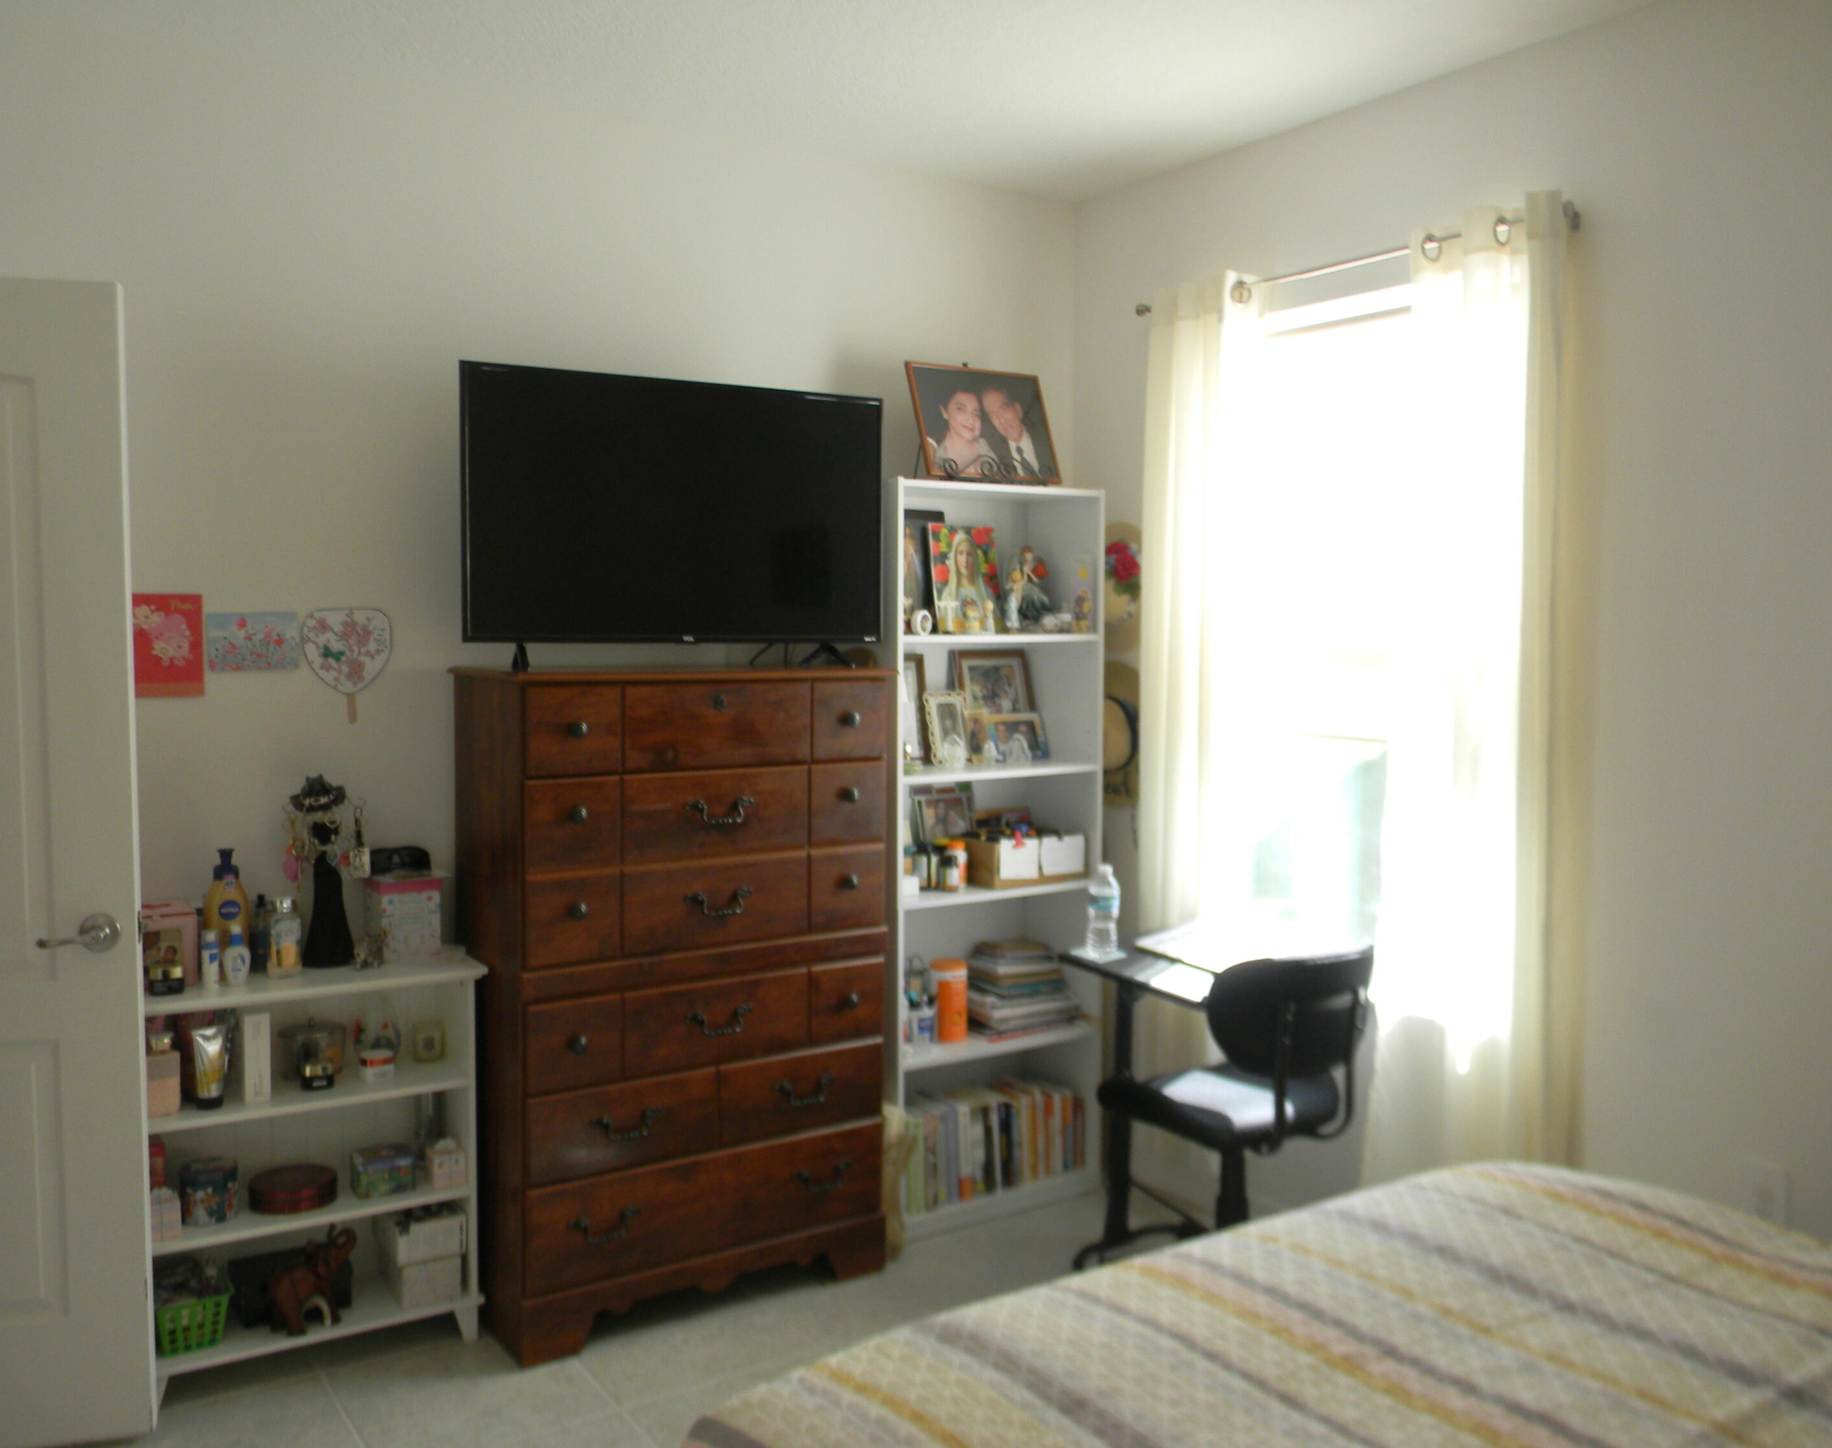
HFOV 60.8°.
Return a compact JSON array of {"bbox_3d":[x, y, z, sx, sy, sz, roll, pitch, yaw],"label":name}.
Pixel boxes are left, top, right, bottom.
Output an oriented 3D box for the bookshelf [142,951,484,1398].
[{"bbox_3d":[-1.204,0.870,3.082,0.653,0.762,0.303,-2,6,-32],"label":"bookshelf"}]

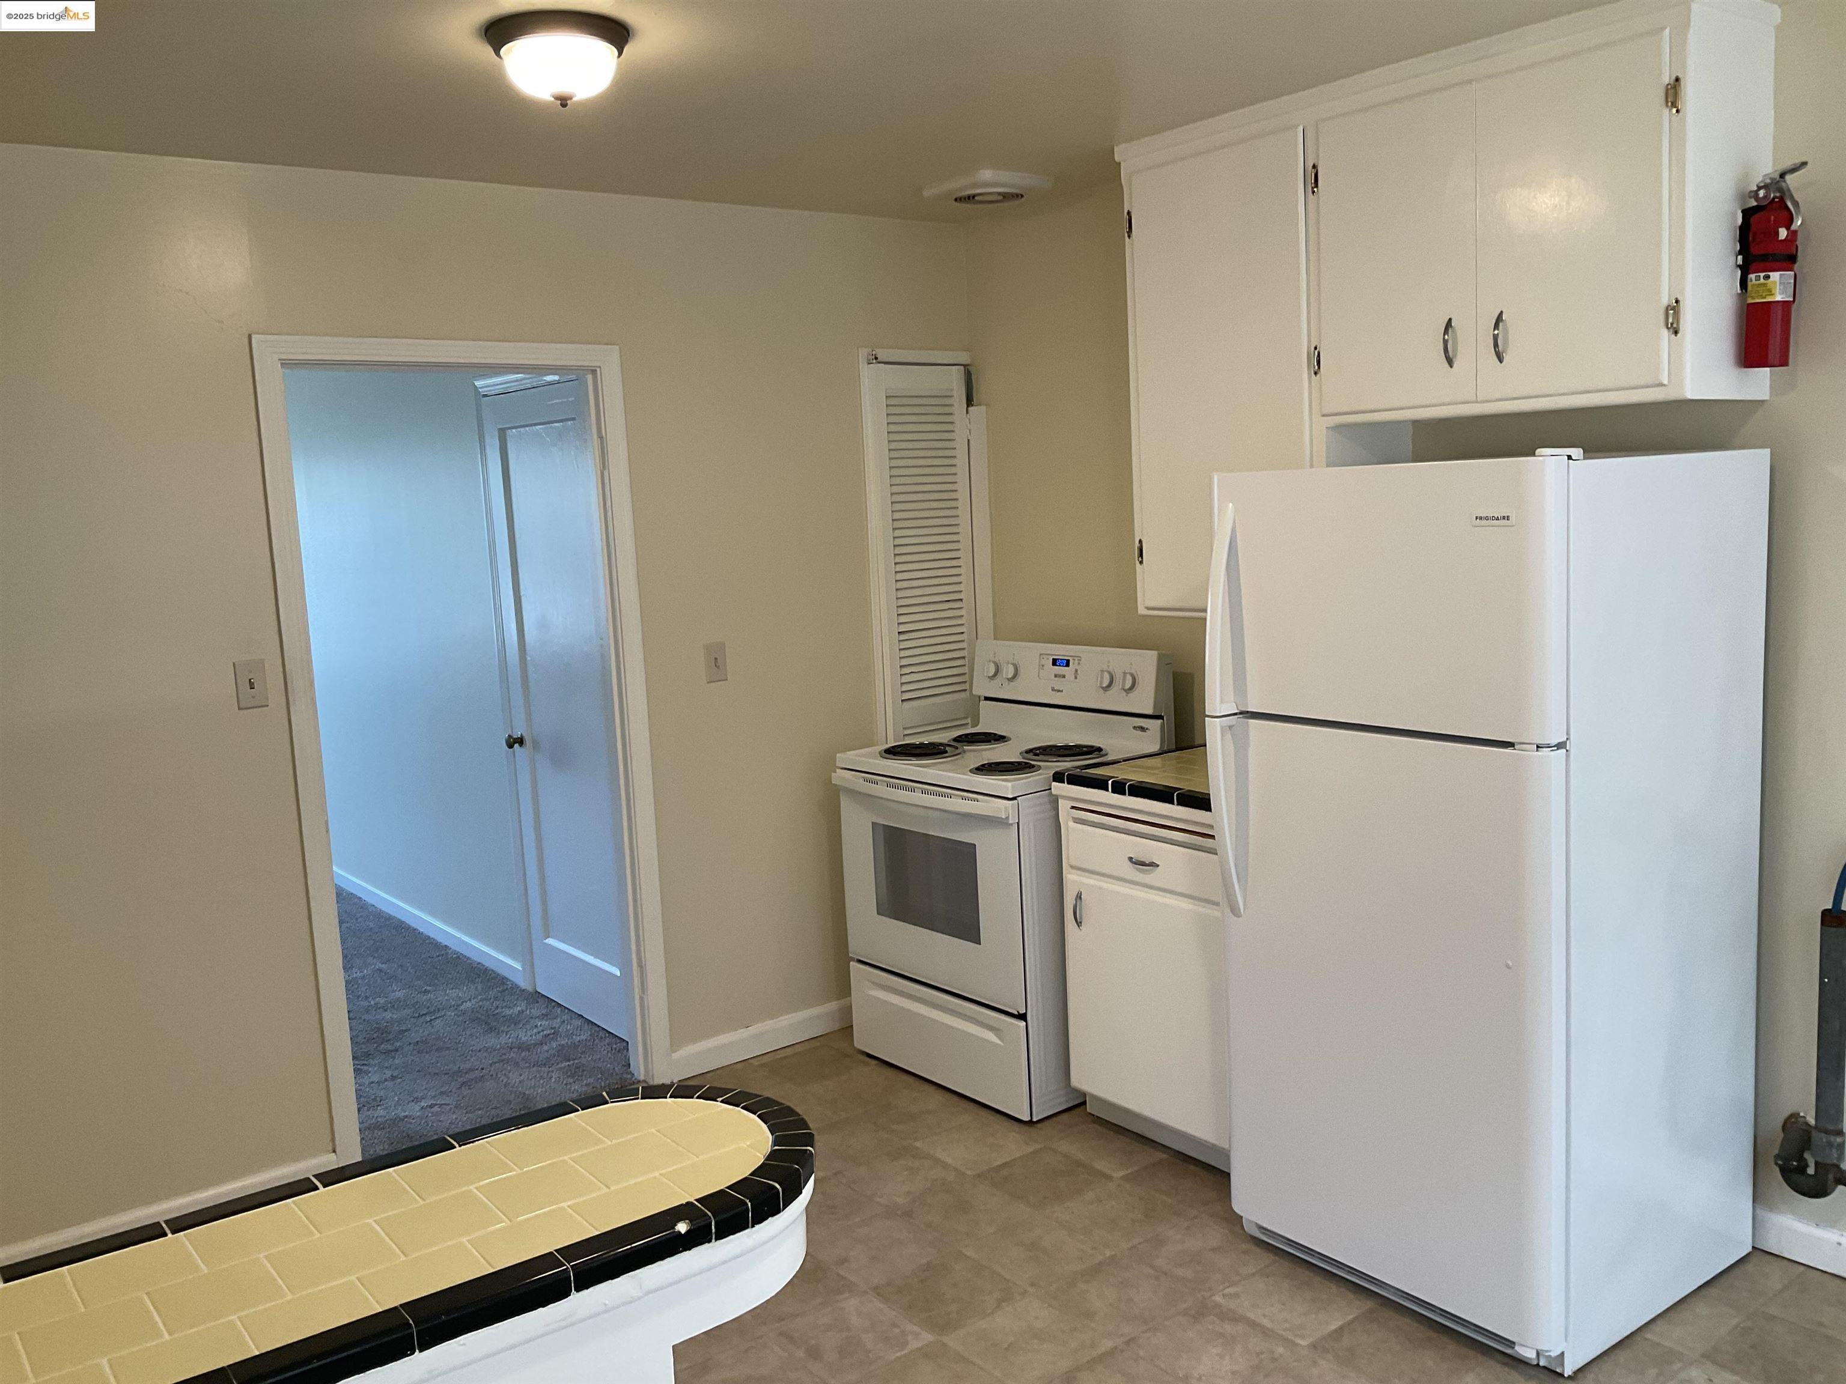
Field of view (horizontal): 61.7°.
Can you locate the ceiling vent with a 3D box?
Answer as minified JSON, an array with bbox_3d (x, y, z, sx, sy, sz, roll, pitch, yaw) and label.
[{"bbox_3d":[0.184,-1.389,4.320,0.325,0.044,0.325,-8,9,-37],"label":"ceiling vent"}]

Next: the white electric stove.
[{"bbox_3d":[0.228,0.489,4.373,0.684,1.199,0.771,-8,9,-37],"label":"white electric stove"}]

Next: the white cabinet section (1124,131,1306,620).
[{"bbox_3d":[0.844,-0.750,3.810,0.341,1.112,0.588,-8,9,-37],"label":"white cabinet section"}]

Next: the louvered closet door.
[{"bbox_3d":[0.030,-0.011,4.978,0.385,2.042,0.036,-8,9,-37],"label":"louvered closet door"}]

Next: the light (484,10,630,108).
[{"bbox_3d":[-0.647,-1.109,2.759,0.258,0.128,0.258,-8,9,-37],"label":"light"}]

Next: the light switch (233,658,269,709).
[{"bbox_3d":[-1.611,-0.017,3.711,0.071,0.116,0.018,-8,9,-37],"label":"light switch"}]

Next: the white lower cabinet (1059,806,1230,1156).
[{"bbox_3d":[0.798,0.665,3.930,0.640,0.904,0.602,-8,9,-37],"label":"white lower cabinet"}]

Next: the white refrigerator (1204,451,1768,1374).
[{"bbox_3d":[1.126,0.364,3.157,0.799,1.661,0.738,-8,9,-37],"label":"white refrigerator"}]

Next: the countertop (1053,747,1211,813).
[{"bbox_3d":[0.767,0.204,3.870,0.654,0.034,0.610,-8,9,-37],"label":"countertop"}]

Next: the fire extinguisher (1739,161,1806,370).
[{"bbox_3d":[1.584,-0.792,2.888,0.095,0.364,0.130,-8,9,-37],"label":"fire extinguisher"}]

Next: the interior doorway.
[{"bbox_3d":[-1.184,0.142,4.102,0.951,2.093,0.131,-8,9,-37],"label":"interior doorway"}]

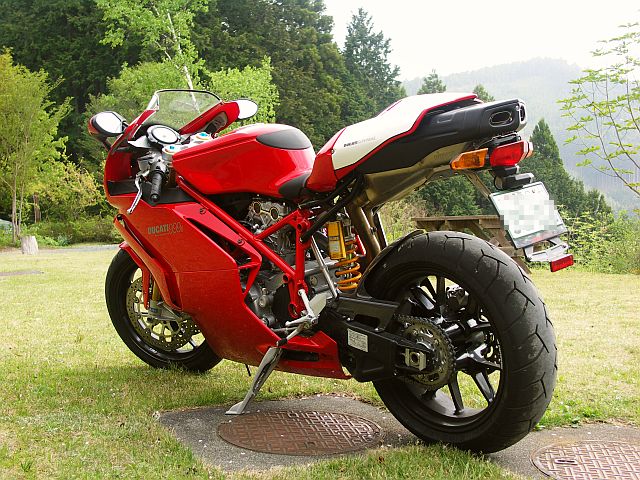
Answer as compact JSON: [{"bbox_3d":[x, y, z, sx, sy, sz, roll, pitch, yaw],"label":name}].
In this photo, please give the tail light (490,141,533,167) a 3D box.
[{"bbox_3d":[0.444,-0.213,1.861,0.160,0.046,0.055,-16,12,-41],"label":"tail light"}]

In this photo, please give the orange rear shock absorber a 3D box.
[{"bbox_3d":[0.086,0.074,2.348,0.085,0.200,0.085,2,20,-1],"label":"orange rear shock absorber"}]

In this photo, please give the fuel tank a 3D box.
[{"bbox_3d":[-0.213,-0.261,2.568,0.300,0.240,0.620,-16,12,-41],"label":"fuel tank"}]

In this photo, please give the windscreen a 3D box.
[{"bbox_3d":[-0.564,-0.466,2.887,0.280,0.155,0.320,-16,12,-41],"label":"windscreen"}]

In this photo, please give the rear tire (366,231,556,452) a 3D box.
[{"bbox_3d":[0.352,0.282,2.123,0.190,0.622,0.622,-16,12,-41],"label":"rear tire"}]

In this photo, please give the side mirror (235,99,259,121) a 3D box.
[{"bbox_3d":[-0.284,-0.510,3.021,0.125,0.075,0.065,-15,10,-33],"label":"side mirror"}]

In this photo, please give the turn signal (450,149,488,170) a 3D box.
[{"bbox_3d":[0.337,-0.181,1.798,0.098,0.045,0.050,-13,10,-26],"label":"turn signal"}]

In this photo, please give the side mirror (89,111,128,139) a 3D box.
[{"bbox_3d":[-0.716,-0.392,2.622,0.075,0.085,0.130,-1,11,40],"label":"side mirror"}]

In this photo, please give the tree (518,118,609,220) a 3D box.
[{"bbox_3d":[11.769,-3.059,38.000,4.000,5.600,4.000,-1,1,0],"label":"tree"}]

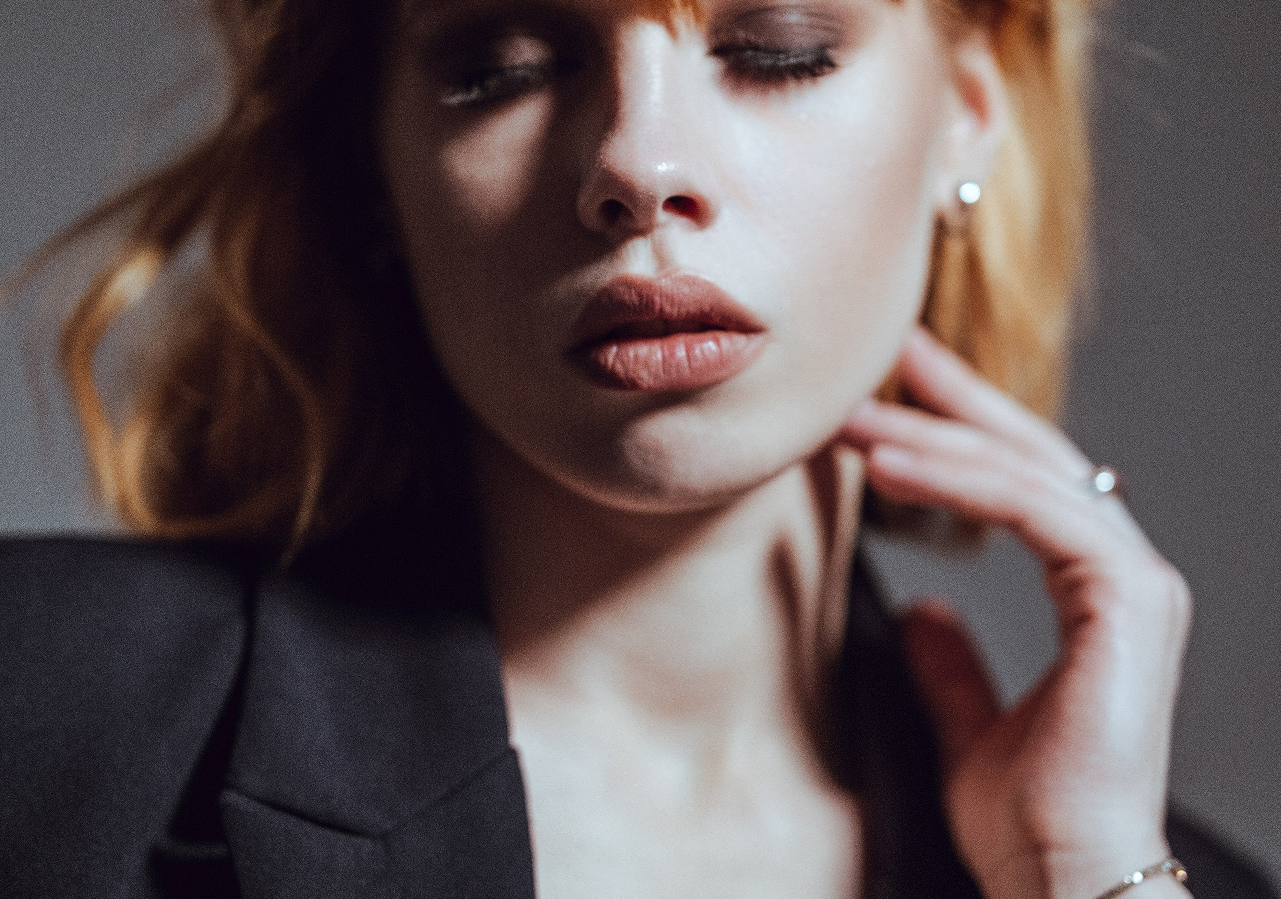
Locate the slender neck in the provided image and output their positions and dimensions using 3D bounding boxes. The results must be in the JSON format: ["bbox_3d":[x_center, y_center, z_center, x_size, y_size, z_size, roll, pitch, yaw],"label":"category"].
[{"bbox_3d":[0.007,0.039,1.455,0.100,0.092,0.105,0,0,2],"label":"slender neck"}]

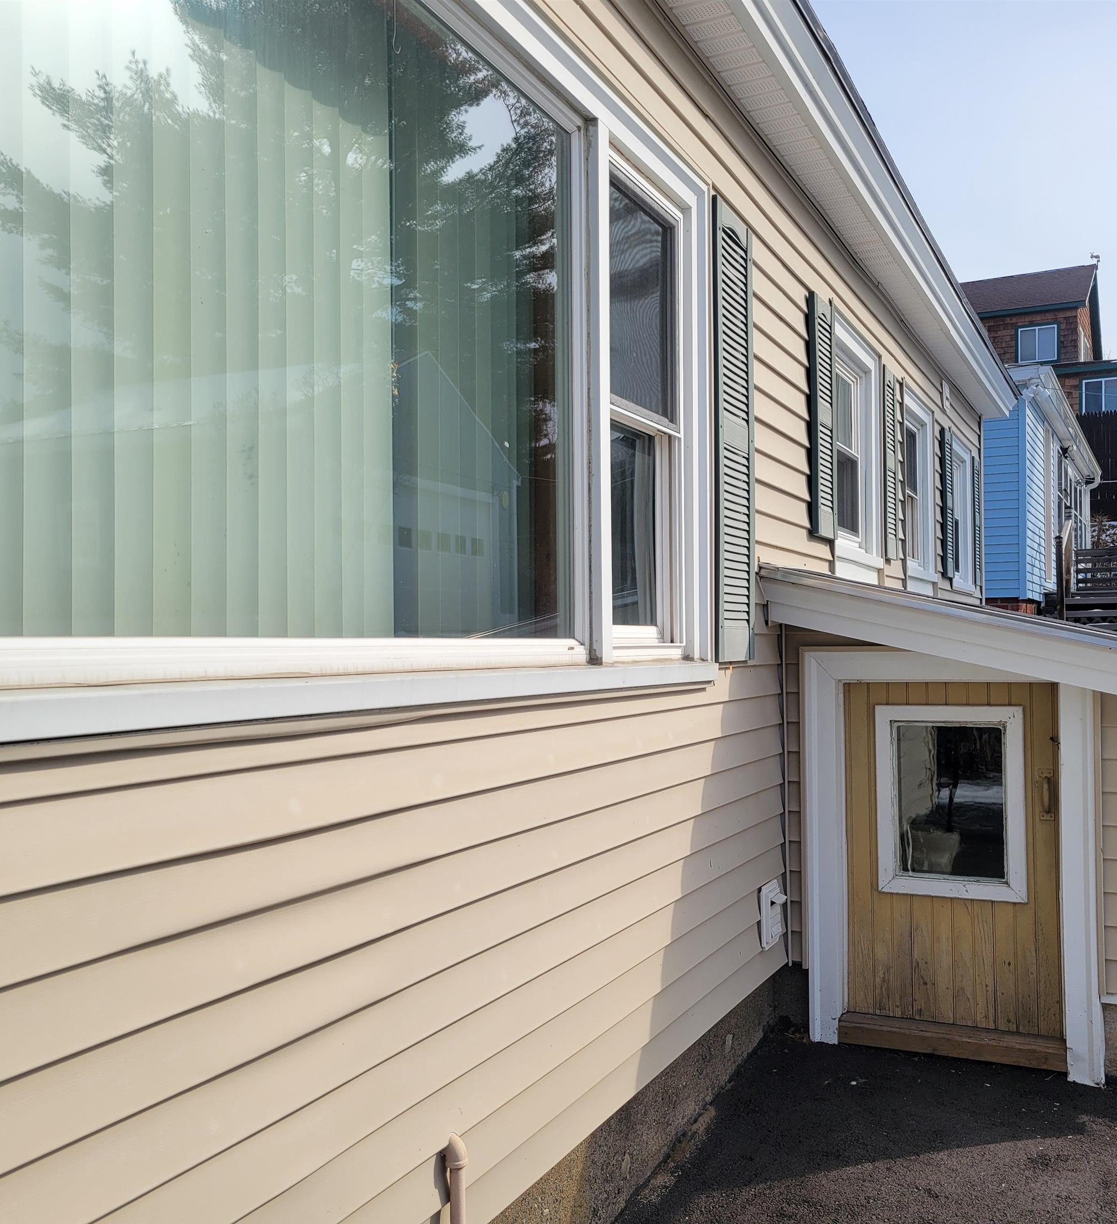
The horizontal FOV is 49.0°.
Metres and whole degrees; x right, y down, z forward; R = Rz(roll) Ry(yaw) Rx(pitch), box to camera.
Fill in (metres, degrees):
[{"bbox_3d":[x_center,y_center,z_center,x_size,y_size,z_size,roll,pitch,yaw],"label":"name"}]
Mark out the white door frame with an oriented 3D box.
[{"bbox_3d":[1.378,0.865,4.340,1.000,1.450,0.120,-1,-2,26],"label":"white door frame"}]

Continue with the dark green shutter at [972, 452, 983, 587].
[{"bbox_3d":[3.273,-0.687,9.600,0.032,0.980,0.355,-1,-2,26],"label":"dark green shutter"}]

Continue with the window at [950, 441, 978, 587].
[{"bbox_3d":[2.978,-0.717,9.026,0.110,1.030,1.000,-1,-2,26],"label":"window"}]

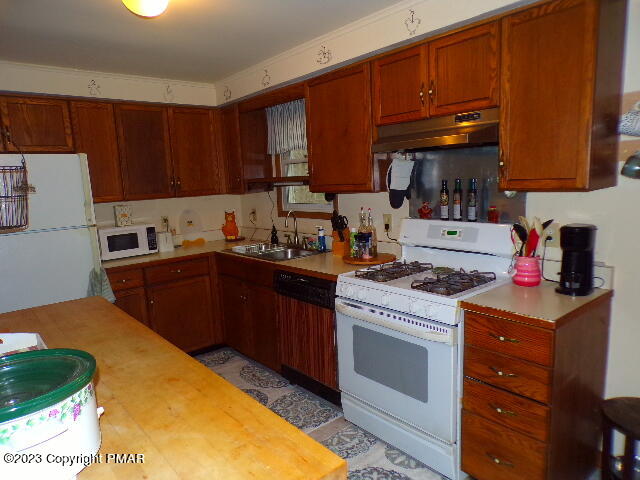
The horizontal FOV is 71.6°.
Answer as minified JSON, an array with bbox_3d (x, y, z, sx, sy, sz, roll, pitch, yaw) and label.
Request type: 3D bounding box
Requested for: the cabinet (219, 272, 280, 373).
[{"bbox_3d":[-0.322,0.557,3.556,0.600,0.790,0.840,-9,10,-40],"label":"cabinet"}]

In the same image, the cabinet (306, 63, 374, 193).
[{"bbox_3d":[0.226,-0.687,2.878,0.335,0.735,0.594,-9,10,-40],"label":"cabinet"}]

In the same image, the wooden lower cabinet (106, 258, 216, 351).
[{"bbox_3d":[-1.318,0.582,3.590,0.880,0.870,0.630,-9,10,-40],"label":"wooden lower cabinet"}]

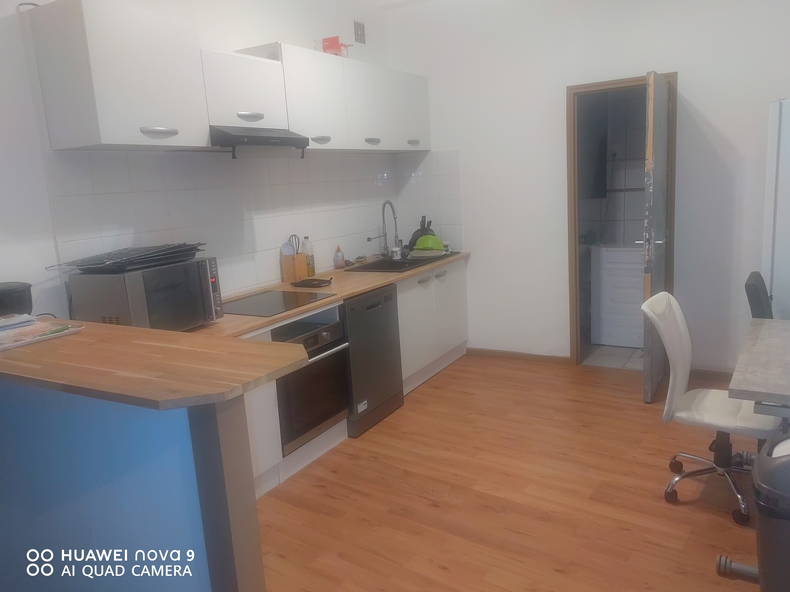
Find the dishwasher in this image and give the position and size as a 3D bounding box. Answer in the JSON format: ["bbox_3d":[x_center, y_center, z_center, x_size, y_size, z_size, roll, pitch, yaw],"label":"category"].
[{"bbox_3d":[-0.374,0.372,3.952,0.605,0.815,0.605,3,12,31],"label":"dishwasher"}]

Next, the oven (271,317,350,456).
[{"bbox_3d":[-0.654,0.459,3.429,0.560,0.588,0.590,3,12,31],"label":"oven"}]

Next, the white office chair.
[{"bbox_3d":[1.406,0.440,2.689,0.570,0.925,0.510,3,12,31],"label":"white office chair"}]

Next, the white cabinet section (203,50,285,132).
[{"bbox_3d":[-0.892,-1.039,3.223,0.340,0.345,0.598,2,12,29],"label":"white cabinet section"}]

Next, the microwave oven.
[{"bbox_3d":[-1.119,0.006,2.816,0.360,0.295,0.515,1,12,25],"label":"microwave oven"}]

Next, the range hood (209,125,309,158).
[{"bbox_3d":[-0.838,-0.838,3.395,0.460,0.160,0.595,3,12,31],"label":"range hood"}]

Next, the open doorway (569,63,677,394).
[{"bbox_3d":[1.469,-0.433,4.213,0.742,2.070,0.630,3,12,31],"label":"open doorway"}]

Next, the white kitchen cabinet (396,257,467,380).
[{"bbox_3d":[0.047,0.141,4.648,0.565,0.680,1.050,3,12,31],"label":"white kitchen cabinet"}]

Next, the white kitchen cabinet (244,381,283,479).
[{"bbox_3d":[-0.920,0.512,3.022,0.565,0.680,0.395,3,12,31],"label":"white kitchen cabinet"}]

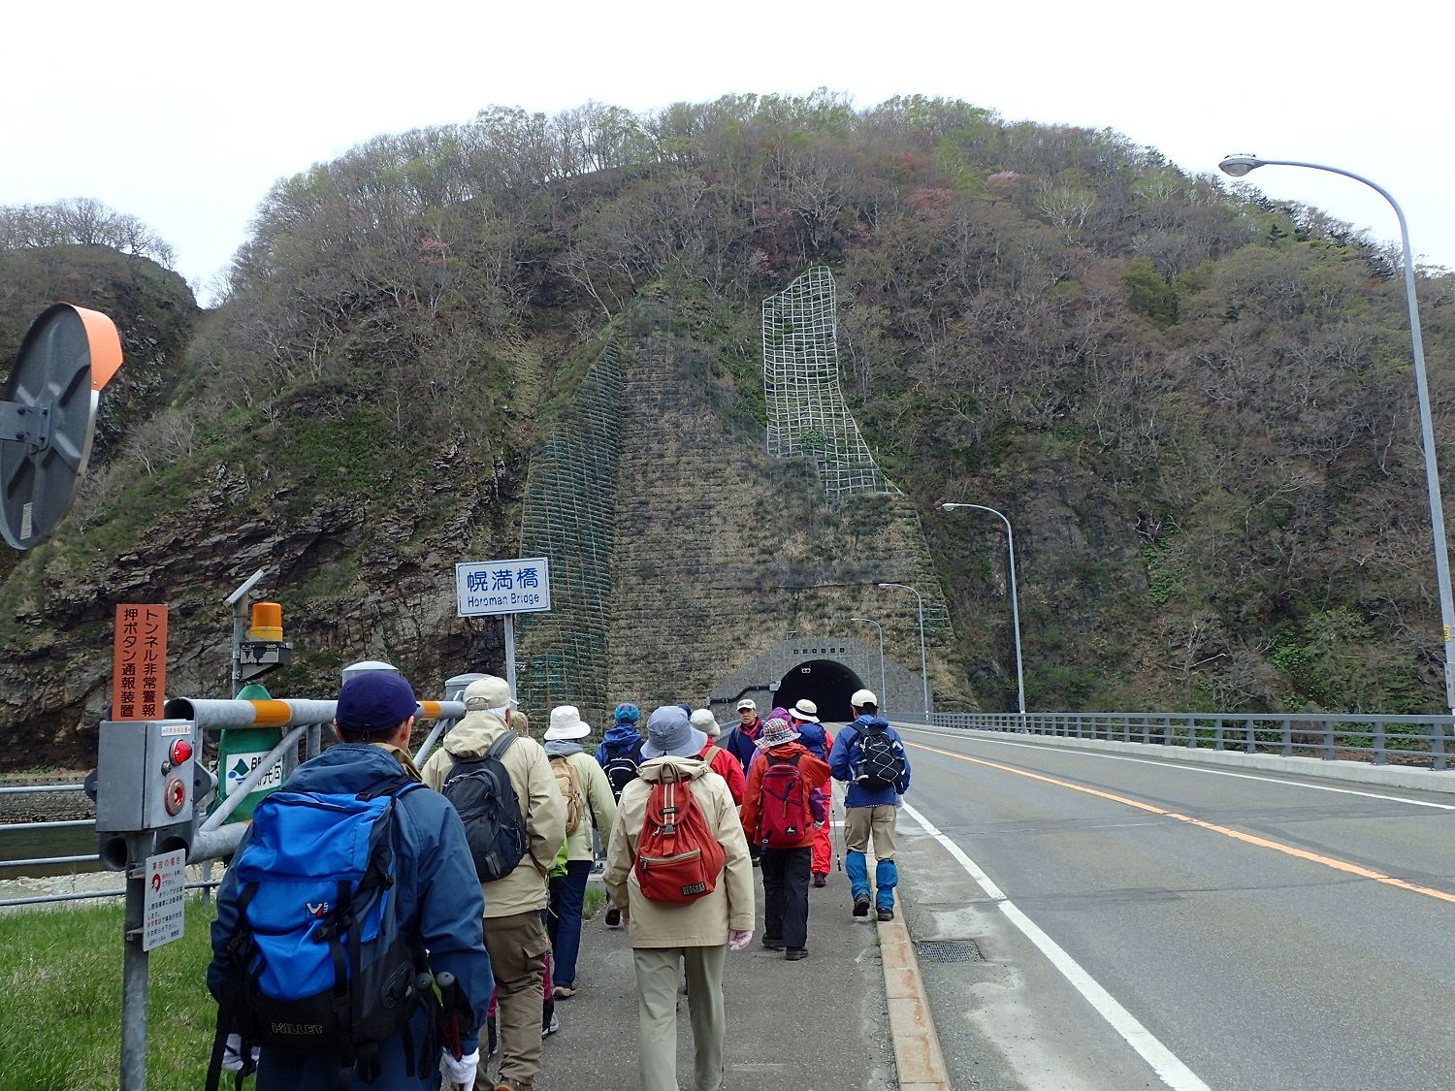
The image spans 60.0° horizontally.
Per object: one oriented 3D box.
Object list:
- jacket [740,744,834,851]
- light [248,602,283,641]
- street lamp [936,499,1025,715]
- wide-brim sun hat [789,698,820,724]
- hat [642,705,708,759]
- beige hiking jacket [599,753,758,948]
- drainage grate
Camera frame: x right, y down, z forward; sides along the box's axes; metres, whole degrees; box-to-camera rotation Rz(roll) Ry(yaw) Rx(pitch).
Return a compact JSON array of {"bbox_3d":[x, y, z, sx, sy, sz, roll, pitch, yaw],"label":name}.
[{"bbox_3d":[0.371,1.613,8.150,0.570,0.660,0.360,-3,-8,4],"label":"jacket"},{"bbox_3d":[-2.489,0.411,6.800,0.185,0.215,0.185,-3,-8,5],"label":"light"},{"bbox_3d":[10.937,3.128,53.766,3.050,9.800,0.350,-3,-8,2],"label":"street lamp"},{"bbox_3d":[0.693,1.487,11.300,0.280,0.170,0.290,11,-8,2],"label":"wide-brim sun hat"},{"bbox_3d":[-0.220,0.778,5.250,0.275,0.190,0.300,-11,-8,4],"label":"hat"},{"bbox_3d":[-0.203,1.273,5.250,0.600,0.770,0.360,-3,-8,4],"label":"beige hiking jacket"},{"bbox_3d":[1.453,2.685,8.267,0.410,0.050,0.670,-3,-8,6],"label":"drainage grate"}]

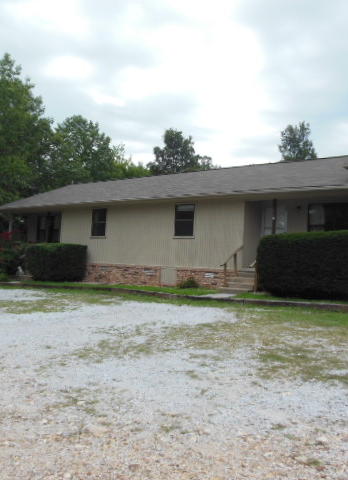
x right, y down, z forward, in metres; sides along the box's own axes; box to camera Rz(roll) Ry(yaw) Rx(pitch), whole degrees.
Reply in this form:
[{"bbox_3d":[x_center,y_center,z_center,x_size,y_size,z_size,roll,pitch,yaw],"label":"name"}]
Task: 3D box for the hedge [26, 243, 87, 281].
[{"bbox_3d":[-4.766,0.948,18.927,1.605,1.418,1.694,0,-4,37],"label":"hedge"}]

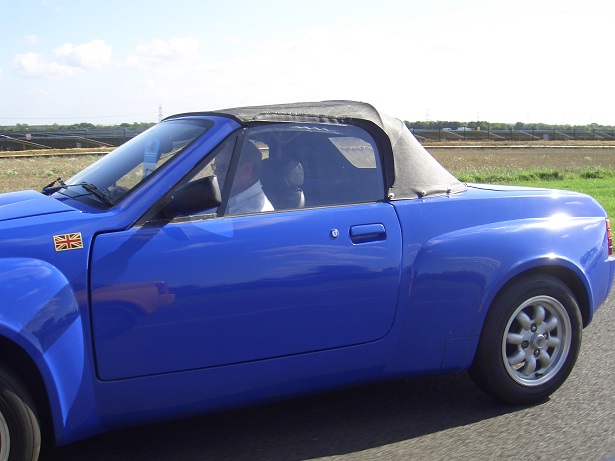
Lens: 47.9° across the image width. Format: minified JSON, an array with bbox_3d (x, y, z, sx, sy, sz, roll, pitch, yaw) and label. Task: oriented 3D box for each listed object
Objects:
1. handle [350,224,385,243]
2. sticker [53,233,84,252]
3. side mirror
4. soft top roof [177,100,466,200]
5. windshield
[{"bbox_3d":[0.215,0.011,2.479,0.147,0.063,0.035,-4,9,-25],"label":"handle"},{"bbox_3d":[-0.704,0.035,2.042,0.079,0.047,0.006,-9,2,-25],"label":"sticker"},{"bbox_3d":[-0.356,-0.111,2.160,0.120,0.110,0.180,-4,9,-25],"label":"side mirror"},{"bbox_3d":[-0.015,-0.366,3.023,1.220,0.390,1.180,-4,9,-25],"label":"soft top roof"},{"bbox_3d":[-0.722,-0.288,2.698,0.500,0.100,1.130,-42,22,-15],"label":"windshield"}]

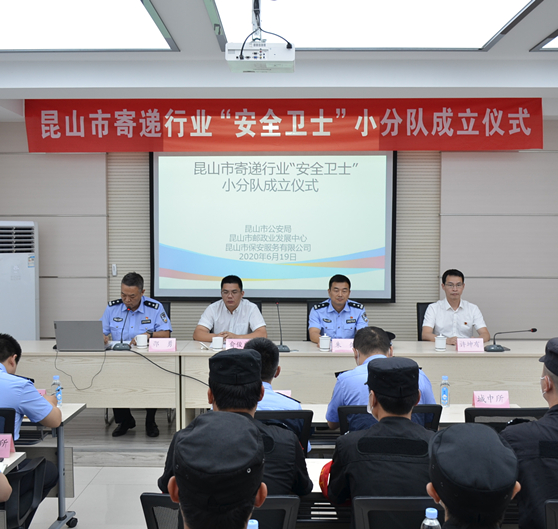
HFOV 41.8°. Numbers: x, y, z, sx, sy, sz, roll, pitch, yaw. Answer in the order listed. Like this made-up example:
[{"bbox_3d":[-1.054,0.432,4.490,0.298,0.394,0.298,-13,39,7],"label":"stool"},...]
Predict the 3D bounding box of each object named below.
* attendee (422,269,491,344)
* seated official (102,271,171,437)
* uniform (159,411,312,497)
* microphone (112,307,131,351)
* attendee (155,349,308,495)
[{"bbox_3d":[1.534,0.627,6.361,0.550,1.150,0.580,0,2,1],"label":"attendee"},{"bbox_3d":[-1.246,0.715,6.272,0.600,1.312,0.800,0,2,3],"label":"seated official"},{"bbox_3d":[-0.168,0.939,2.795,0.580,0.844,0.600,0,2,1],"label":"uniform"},{"bbox_3d":[-1.227,0.497,5.722,0.145,0.324,0.190,0,2,6],"label":"microphone"},{"bbox_3d":[-0.145,0.935,2.603,0.550,1.290,0.700,0,3,0],"label":"attendee"}]

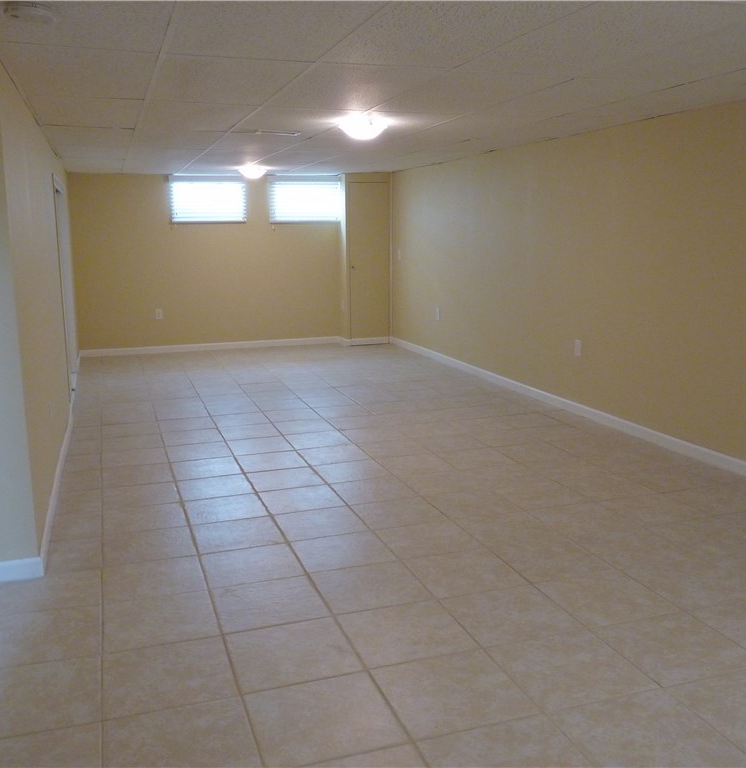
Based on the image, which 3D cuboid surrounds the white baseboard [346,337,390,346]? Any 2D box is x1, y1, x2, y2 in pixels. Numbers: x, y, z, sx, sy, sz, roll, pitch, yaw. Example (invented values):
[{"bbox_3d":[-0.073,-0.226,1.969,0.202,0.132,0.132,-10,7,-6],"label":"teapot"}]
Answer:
[{"bbox_3d":[-0.040,-0.527,9.875,0.553,0.088,0.016,-4,11,-18],"label":"white baseboard"}]

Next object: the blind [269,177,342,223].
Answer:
[{"bbox_3d":[-0.812,-2.246,9.723,0.894,0.555,0.060,-4,11,-18],"label":"blind"}]

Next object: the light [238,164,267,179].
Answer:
[{"bbox_3d":[-1.220,-2.157,8.105,0.320,0.130,0.320,-4,11,-18],"label":"light"}]

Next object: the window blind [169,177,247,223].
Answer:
[{"bbox_3d":[-1.917,-2.159,9.360,0.886,0.539,0.060,-4,11,-18],"label":"window blind"}]

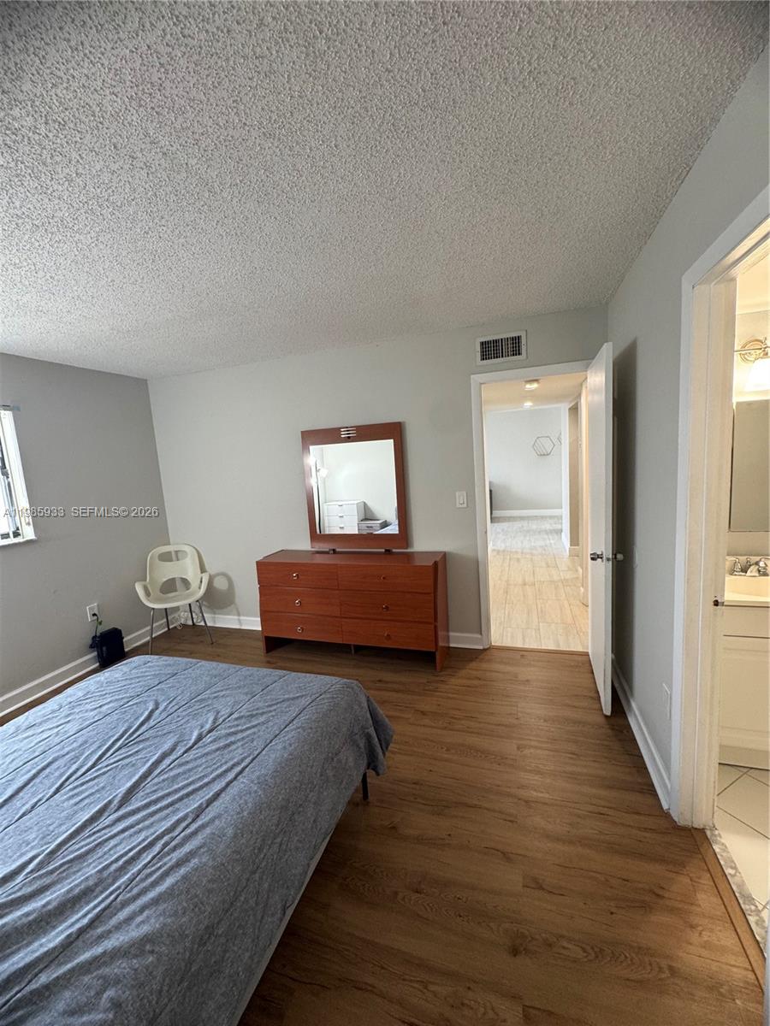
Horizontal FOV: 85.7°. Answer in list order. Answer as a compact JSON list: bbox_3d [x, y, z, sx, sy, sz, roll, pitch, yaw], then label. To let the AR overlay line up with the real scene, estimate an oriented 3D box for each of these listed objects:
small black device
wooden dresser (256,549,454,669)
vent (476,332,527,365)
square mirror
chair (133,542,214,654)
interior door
[{"bbox_3d":[-2.301,1.135,3.479,0.090,0.250,0.200,-1,8,19],"label":"small black device"},{"bbox_3d":[-0.255,0.741,3.351,1.462,0.793,0.395,-1,8,19],"label":"wooden dresser"},{"bbox_3d":[0.817,-1.154,2.906,0.340,0.186,0.025,-1,8,19],"label":"vent"},{"bbox_3d":[-0.255,-0.189,3.386,0.870,1.010,0.040,-1,8,19],"label":"square mirror"},{"bbox_3d":[-1.930,0.751,3.822,0.610,0.866,0.600,-8,9,-25],"label":"chair"},{"bbox_3d":[1.322,0.100,2.577,0.040,2.032,0.712,-1,8,19],"label":"interior door"}]

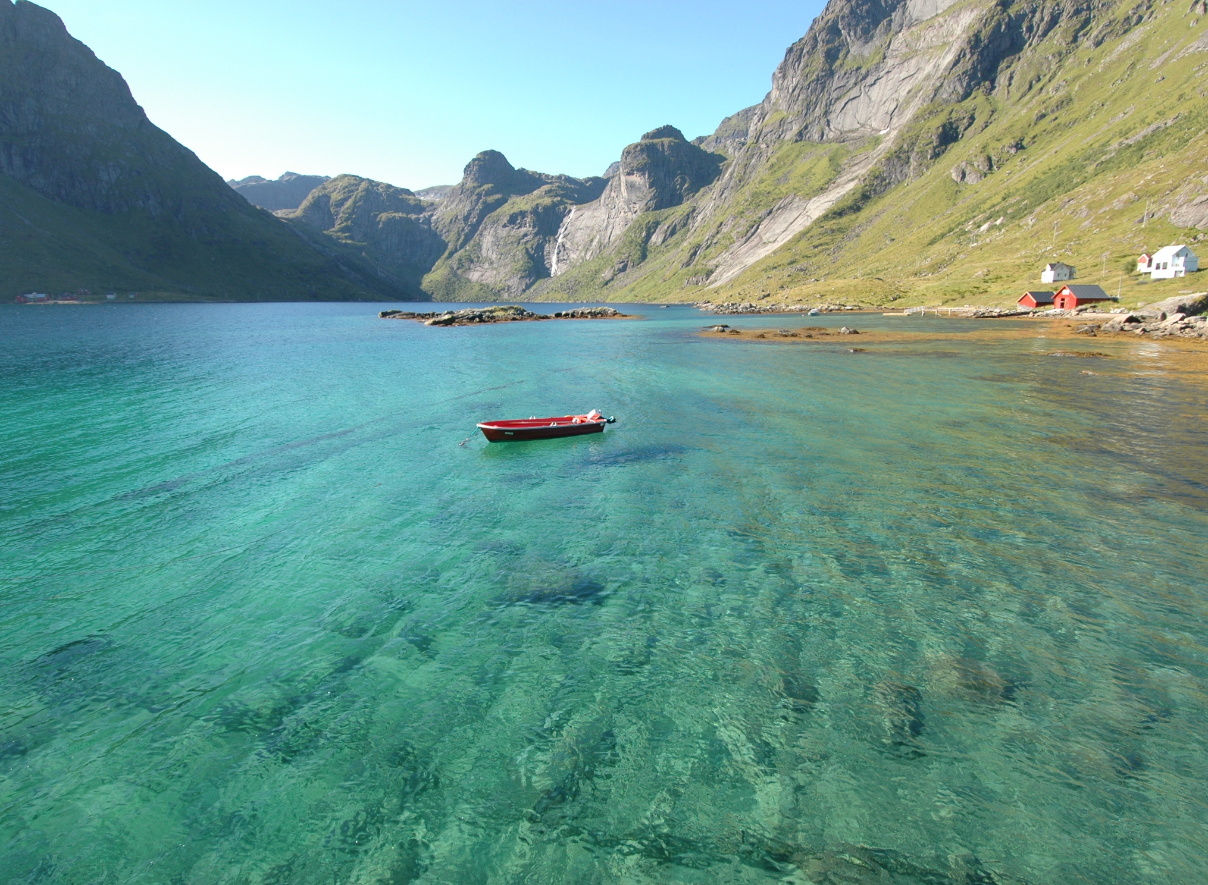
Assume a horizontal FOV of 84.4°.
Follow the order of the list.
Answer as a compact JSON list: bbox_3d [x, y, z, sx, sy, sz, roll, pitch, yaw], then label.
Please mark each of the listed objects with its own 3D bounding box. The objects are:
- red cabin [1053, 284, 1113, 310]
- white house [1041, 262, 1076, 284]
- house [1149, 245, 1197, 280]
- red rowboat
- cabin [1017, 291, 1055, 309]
[{"bbox_3d":[137.902,-41.842,192.000,11.000,6.700,8.300,-2,12,-11],"label":"red cabin"},{"bbox_3d":[158.429,-58.980,232.000,7.600,7.000,6.300,0,12,0],"label":"white house"},{"bbox_3d":[160.882,-50.735,188.000,6.400,9.100,8.600,-1,12,-4],"label":"house"},{"bbox_3d":[-2.101,-0.579,24.200,5.000,0.900,1.650,-7,14,-28],"label":"red rowboat"},{"bbox_3d":[131.258,-42.835,200.000,9.000,5.100,6.900,-2,12,-11],"label":"cabin"}]

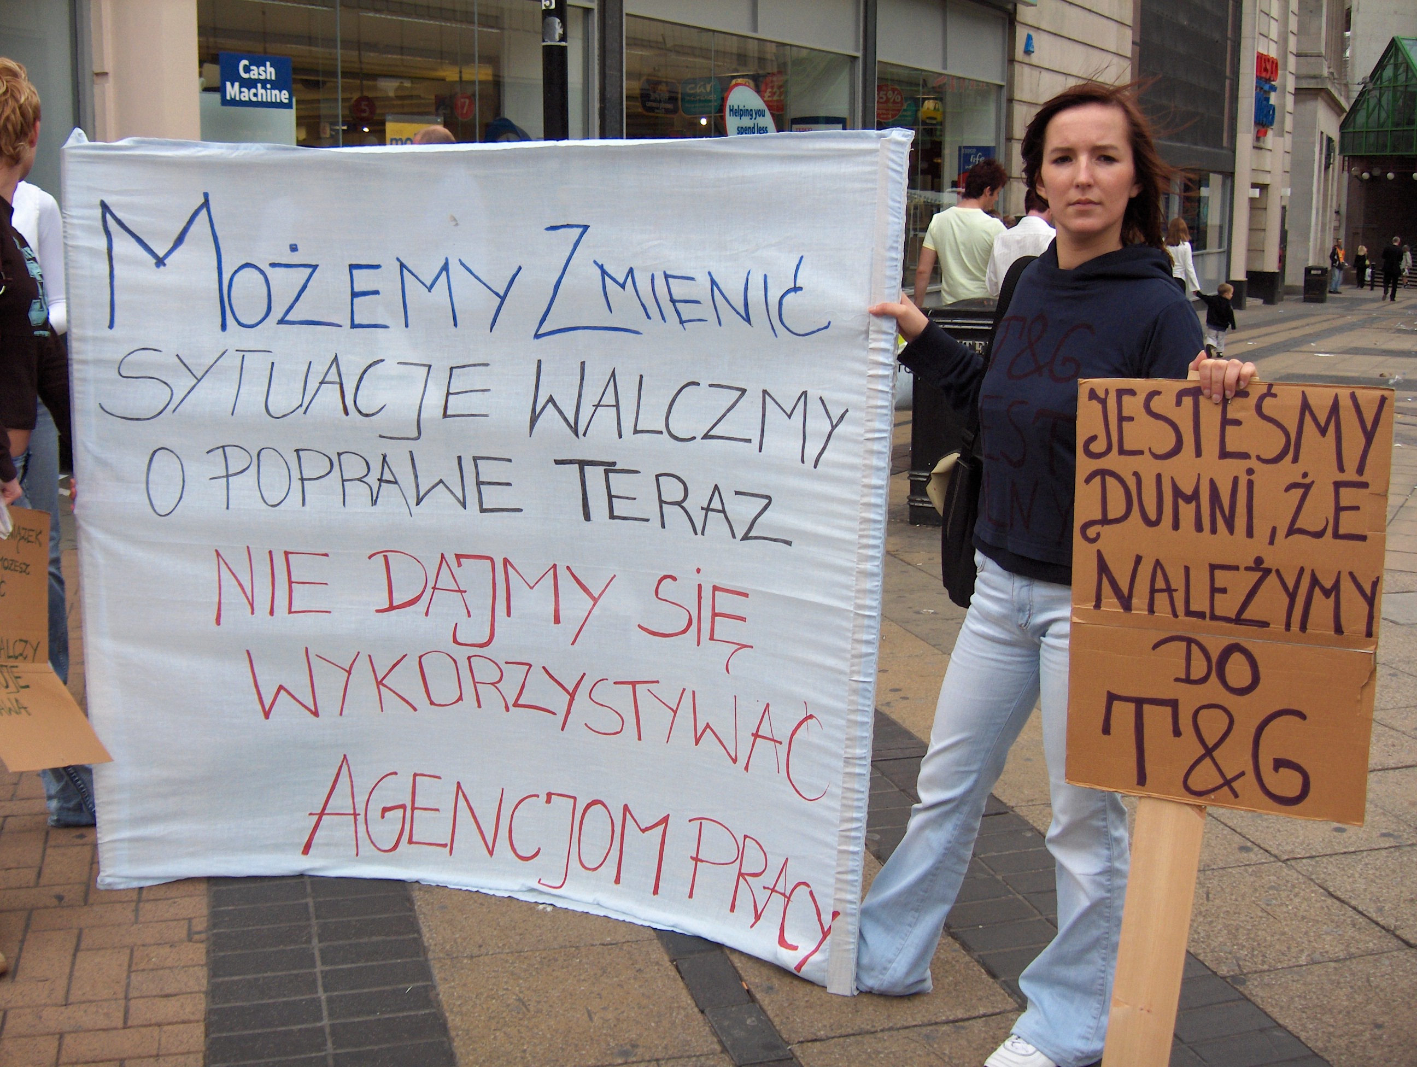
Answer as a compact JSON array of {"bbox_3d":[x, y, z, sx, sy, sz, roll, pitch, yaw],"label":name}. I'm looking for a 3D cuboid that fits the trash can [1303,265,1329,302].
[{"bbox_3d":[16.329,-6.692,43.000,0.600,0.980,0.580,5,12,22],"label":"trash can"}]

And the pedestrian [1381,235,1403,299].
[{"bbox_3d":[18.795,-7.282,44.000,0.560,1.770,0.420,5,12,20],"label":"pedestrian"}]

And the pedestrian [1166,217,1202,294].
[{"bbox_3d":[5.555,-2.896,18.900,0.500,1.650,0.360,6,13,27],"label":"pedestrian"}]

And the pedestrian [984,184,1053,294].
[{"bbox_3d":[1.733,-1.048,8.500,0.500,1.740,0.360,5,13,24],"label":"pedestrian"}]

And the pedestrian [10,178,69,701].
[{"bbox_3d":[-1.538,-0.112,3.420,0.470,1.690,0.320,7,13,30],"label":"pedestrian"}]

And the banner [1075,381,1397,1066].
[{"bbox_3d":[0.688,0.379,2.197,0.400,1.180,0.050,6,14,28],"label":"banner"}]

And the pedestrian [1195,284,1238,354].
[{"bbox_3d":[6.070,-2.563,19.100,0.420,0.880,0.300,9,14,36],"label":"pedestrian"}]

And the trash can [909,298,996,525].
[{"bbox_3d":[1.277,-0.574,7.450,0.530,1.040,0.530,5,13,24],"label":"trash can"}]

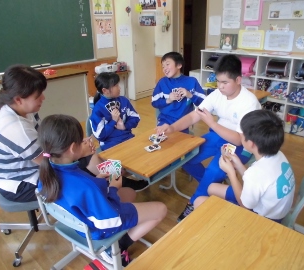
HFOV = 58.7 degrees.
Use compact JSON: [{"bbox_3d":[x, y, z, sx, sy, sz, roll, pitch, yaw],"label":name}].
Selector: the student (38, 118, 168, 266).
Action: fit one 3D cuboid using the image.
[{"bbox_3d":[-0.223,0.348,1.454,0.630,1.040,0.450,-21,30,-38],"label":"student"}]

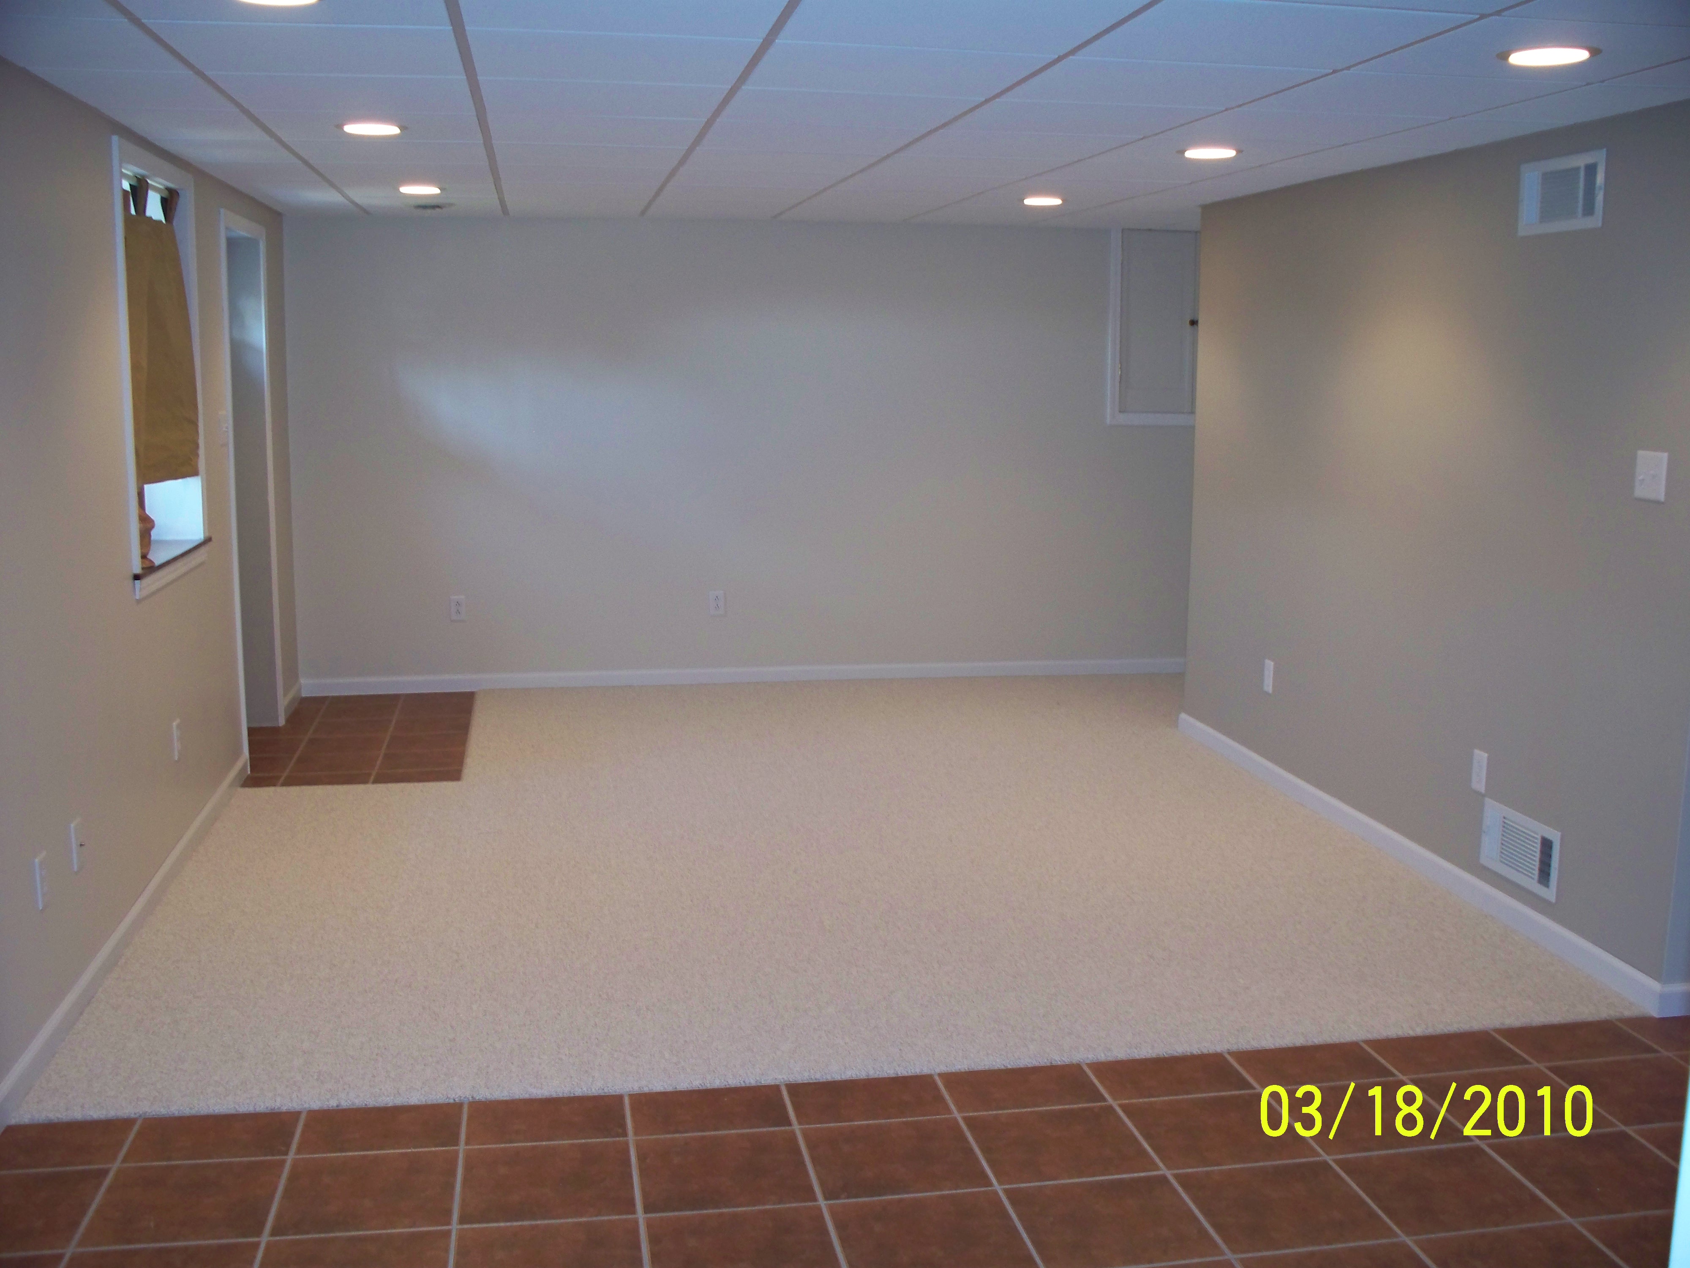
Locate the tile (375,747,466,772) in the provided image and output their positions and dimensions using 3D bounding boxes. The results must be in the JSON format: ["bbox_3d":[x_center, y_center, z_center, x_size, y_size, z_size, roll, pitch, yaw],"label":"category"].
[{"bbox_3d":[-1.610,0.486,6.682,0.310,0.010,0.323,-1,9,-10],"label":"tile"}]

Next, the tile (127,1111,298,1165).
[{"bbox_3d":[-1.238,0.988,3.434,0.322,0.010,0.211,-1,9,-10],"label":"tile"}]

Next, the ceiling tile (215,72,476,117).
[{"bbox_3d":[-1.197,-1.307,4.237,0.605,0.016,0.605,-1,9,-10],"label":"ceiling tile"}]

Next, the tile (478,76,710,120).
[{"bbox_3d":[-0.594,-1.307,4.289,0.603,0.016,0.603,-1,9,-10],"label":"tile"}]

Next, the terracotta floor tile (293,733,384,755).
[{"bbox_3d":[-1.977,0.443,6.949,0.323,0.010,0.323,-1,9,-10],"label":"terracotta floor tile"}]

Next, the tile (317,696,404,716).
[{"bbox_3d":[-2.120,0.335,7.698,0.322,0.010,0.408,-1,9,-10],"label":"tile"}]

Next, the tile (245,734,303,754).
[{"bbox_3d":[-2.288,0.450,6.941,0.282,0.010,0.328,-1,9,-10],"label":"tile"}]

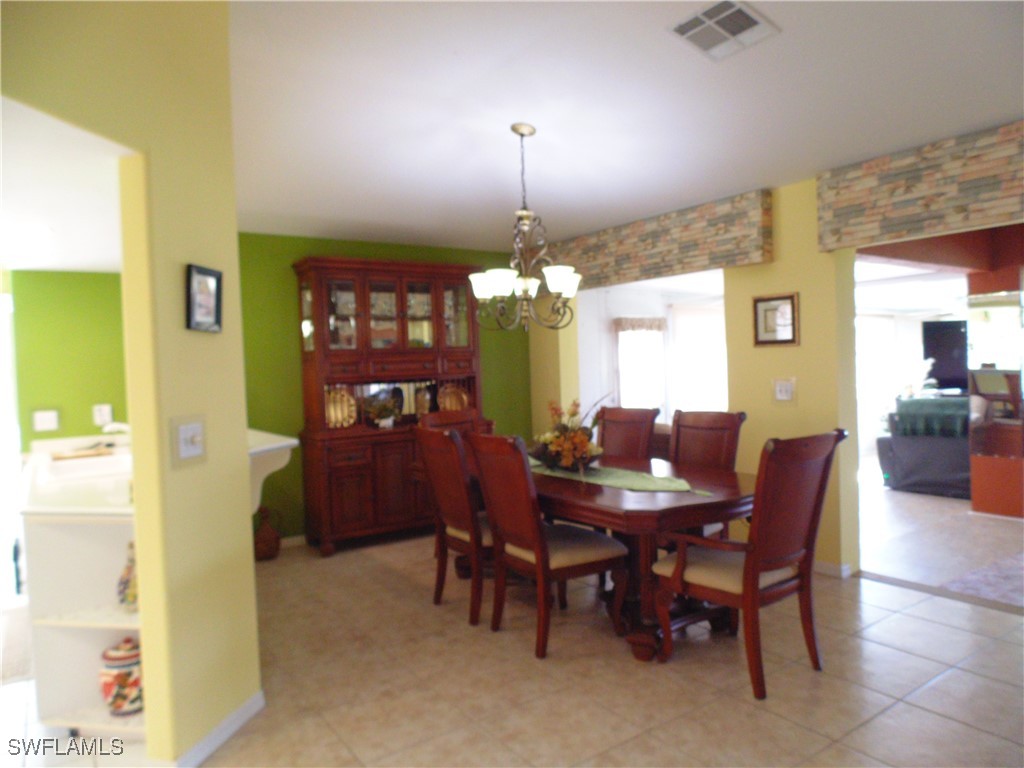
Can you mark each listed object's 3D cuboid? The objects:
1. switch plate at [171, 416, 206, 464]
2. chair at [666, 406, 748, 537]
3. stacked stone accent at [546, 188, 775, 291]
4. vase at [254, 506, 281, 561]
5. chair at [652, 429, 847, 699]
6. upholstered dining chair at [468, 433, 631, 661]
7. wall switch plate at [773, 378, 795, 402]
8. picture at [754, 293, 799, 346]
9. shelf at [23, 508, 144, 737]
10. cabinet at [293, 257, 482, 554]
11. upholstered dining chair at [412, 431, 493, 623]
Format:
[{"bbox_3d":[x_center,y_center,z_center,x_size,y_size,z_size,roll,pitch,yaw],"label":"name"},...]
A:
[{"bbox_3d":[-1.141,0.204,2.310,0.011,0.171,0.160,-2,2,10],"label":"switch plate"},{"bbox_3d":[0.966,0.710,3.807,0.679,1.056,0.500,-3,2,-35],"label":"chair"},{"bbox_3d":[0.897,-1.034,5.341,0.145,0.483,2.691,-3,2,-35],"label":"stacked stone accent"},{"bbox_3d":[-1.853,1.109,4.886,0.204,0.397,0.204,-3,2,-35],"label":"vase"},{"bbox_3d":[1.037,0.733,2.919,0.607,1.056,0.715,-3,2,-35],"label":"chair"},{"bbox_3d":[0.203,0.752,3.329,0.686,1.053,0.501,-3,2,-35],"label":"upholstered dining chair"},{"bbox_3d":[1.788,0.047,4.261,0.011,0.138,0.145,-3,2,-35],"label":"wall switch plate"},{"bbox_3d":[1.732,-0.419,4.293,0.025,0.326,0.312,-3,2,-35],"label":"picture"},{"bbox_3d":[-1.479,0.906,2.539,0.584,0.911,0.345,-2,2,10],"label":"shelf"},{"bbox_3d":[-0.956,0.137,5.470,1.555,2.243,0.517,-3,2,-35],"label":"cabinet"},{"bbox_3d":[-0.136,0.752,3.752,0.669,1.053,0.497,-3,2,-35],"label":"upholstered dining chair"}]

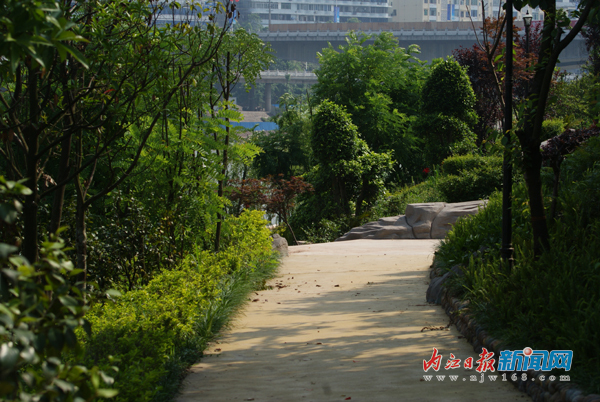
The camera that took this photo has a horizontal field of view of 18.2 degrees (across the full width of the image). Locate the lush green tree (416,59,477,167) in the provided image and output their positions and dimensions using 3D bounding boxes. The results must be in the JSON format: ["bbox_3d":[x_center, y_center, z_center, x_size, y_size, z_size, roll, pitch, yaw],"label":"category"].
[{"bbox_3d":[3.160,-1.880,40.000,1.300,2.320,1.300,0,1,0],"label":"lush green tree"}]

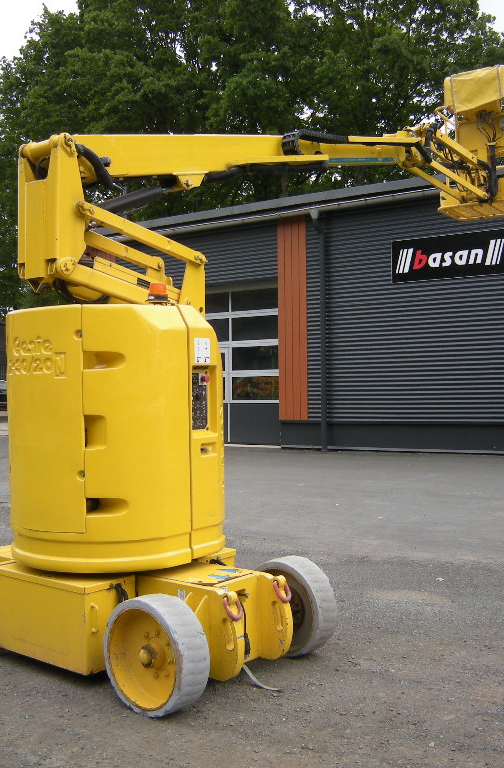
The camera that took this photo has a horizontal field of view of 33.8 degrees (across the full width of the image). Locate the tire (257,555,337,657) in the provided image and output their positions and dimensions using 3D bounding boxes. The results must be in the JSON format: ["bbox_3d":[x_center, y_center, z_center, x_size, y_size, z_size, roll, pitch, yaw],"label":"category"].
[{"bbox_3d":[0.213,1.263,4.684,0.536,0.536,0.176,-1,-1,41],"label":"tire"}]

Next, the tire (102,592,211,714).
[{"bbox_3d":[-0.451,1.266,3.886,0.536,0.536,0.176,-1,-1,40],"label":"tire"}]

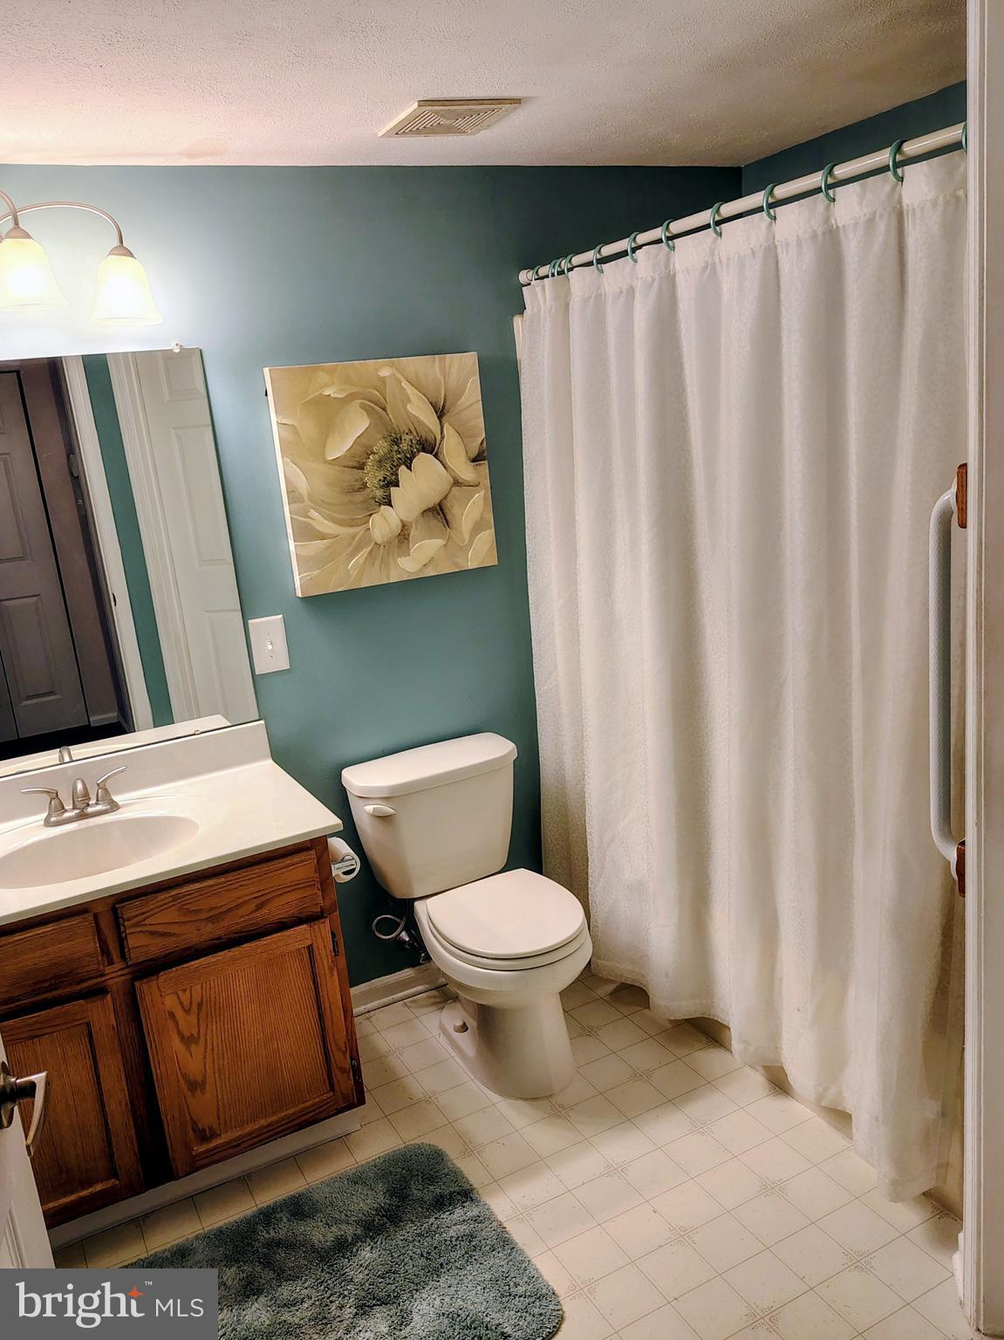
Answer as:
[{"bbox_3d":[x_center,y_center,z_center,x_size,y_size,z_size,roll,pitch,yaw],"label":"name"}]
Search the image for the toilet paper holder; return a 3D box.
[{"bbox_3d":[-0.398,0.441,2.183,0.101,0.090,0.132,-12,13,-26],"label":"toilet paper holder"}]

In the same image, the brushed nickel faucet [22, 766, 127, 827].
[{"bbox_3d":[-0.953,0.295,2.099,0.223,0.086,0.110,-12,13,-26],"label":"brushed nickel faucet"}]

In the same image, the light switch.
[{"bbox_3d":[-0.595,-0.065,2.376,0.088,0.140,0.012,-12,13,-26],"label":"light switch"}]

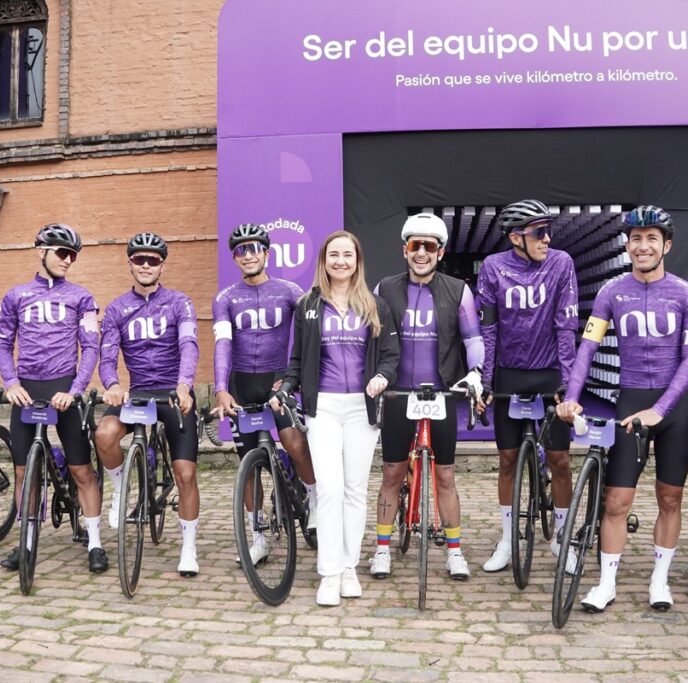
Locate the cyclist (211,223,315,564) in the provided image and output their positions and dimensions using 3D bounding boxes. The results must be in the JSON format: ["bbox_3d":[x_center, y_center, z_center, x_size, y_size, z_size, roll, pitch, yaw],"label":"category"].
[{"bbox_3d":[-0.400,0.268,3.800,0.530,1.730,0.620,0,0,1],"label":"cyclist"}]

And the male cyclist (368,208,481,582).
[{"bbox_3d":[0.380,0.248,3.650,0.550,1.770,0.580,0,0,5],"label":"male cyclist"}]

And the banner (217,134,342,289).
[{"bbox_3d":[-0.630,-0.480,7.600,1.260,2.900,0.120,0,0,3],"label":"banner"}]

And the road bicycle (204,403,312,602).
[{"bbox_3d":[-0.240,0.665,3.750,0.440,0.950,1.650,-5,0,9],"label":"road bicycle"}]

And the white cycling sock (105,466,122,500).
[{"bbox_3d":[-1.156,0.712,3.850,0.090,0.170,0.110,4,21,-6],"label":"white cycling sock"}]

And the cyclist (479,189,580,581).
[{"bbox_3d":[0.910,0.218,3.840,0.530,1.830,0.550,0,0,12],"label":"cyclist"}]

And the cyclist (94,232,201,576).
[{"bbox_3d":[-0.935,0.293,3.720,0.500,1.680,0.560,0,0,-7],"label":"cyclist"}]

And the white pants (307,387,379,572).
[{"bbox_3d":[0.000,0.640,3.500,0.350,0.840,0.280,0,0,0],"label":"white pants"}]

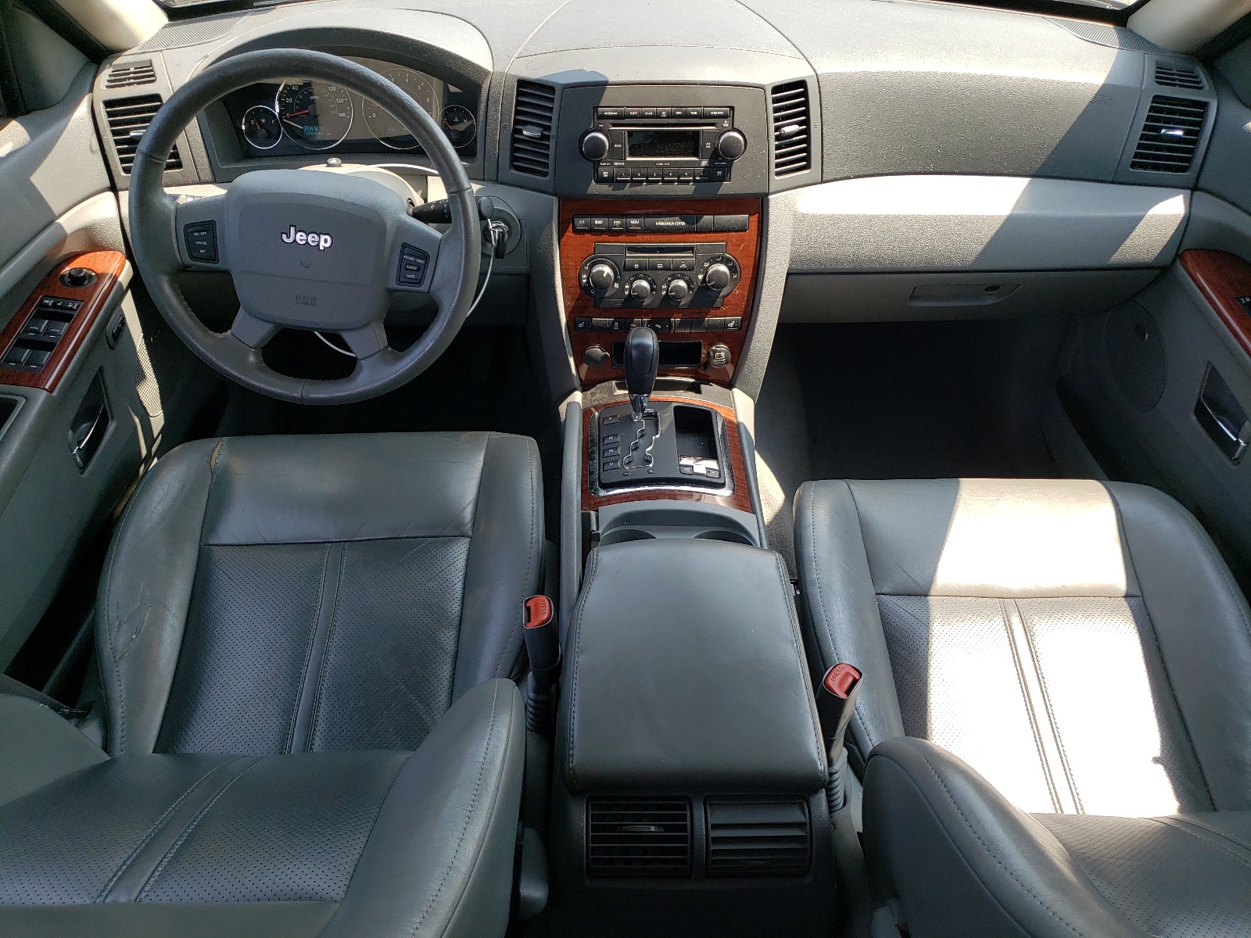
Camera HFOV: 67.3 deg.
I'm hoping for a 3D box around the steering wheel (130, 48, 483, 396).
[{"bbox_3d":[-0.350,-0.258,1.044,0.382,0.382,0.115,5,19,-3],"label":"steering wheel"}]

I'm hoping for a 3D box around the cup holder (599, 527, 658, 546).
[{"bbox_3d":[0.004,0.116,1.012,0.083,0.070,0.083,0,40,0],"label":"cup holder"}]

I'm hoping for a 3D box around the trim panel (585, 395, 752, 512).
[{"bbox_3d":[0.044,-0.020,1.092,0.190,0.028,0.180,0,44,0],"label":"trim panel"}]

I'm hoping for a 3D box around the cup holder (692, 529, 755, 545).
[{"bbox_3d":[0.104,0.116,1.012,0.083,0.070,0.083,0,40,0],"label":"cup holder"}]

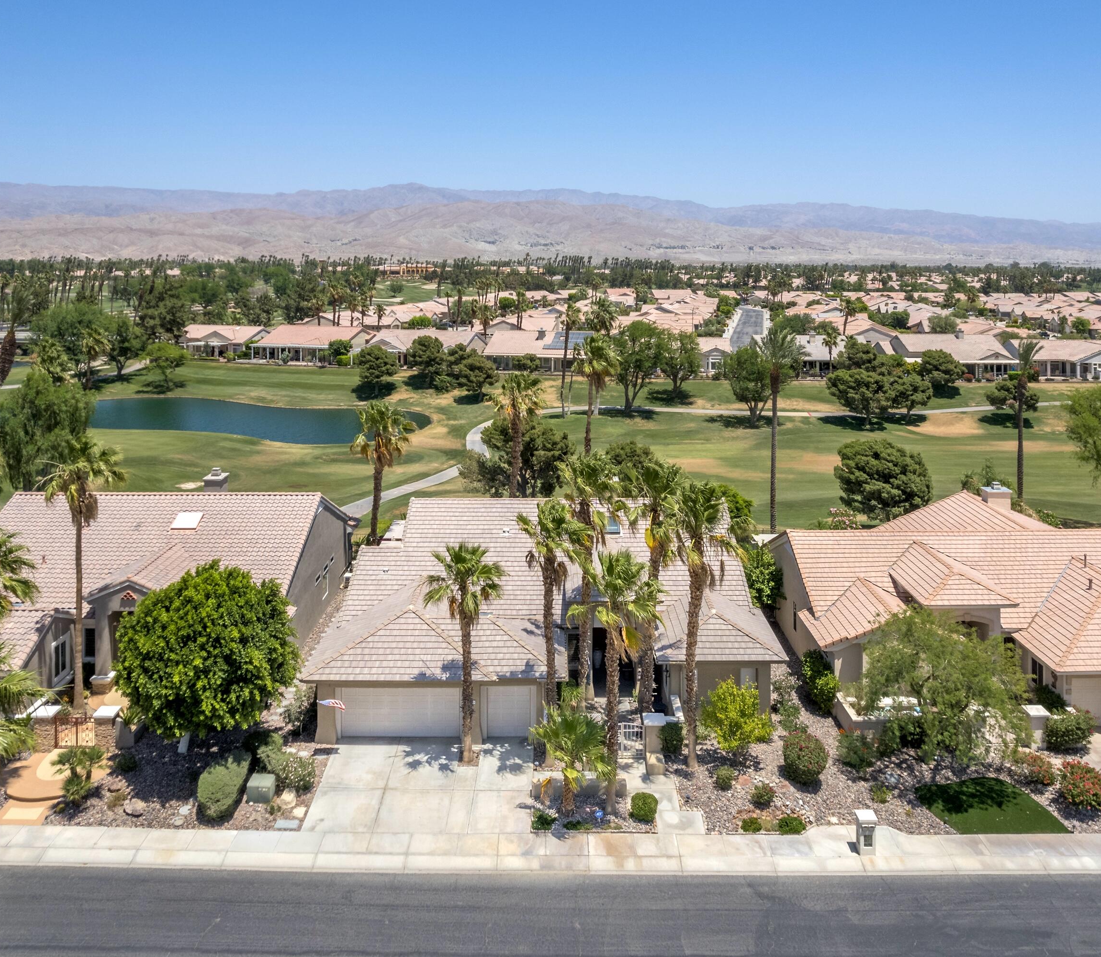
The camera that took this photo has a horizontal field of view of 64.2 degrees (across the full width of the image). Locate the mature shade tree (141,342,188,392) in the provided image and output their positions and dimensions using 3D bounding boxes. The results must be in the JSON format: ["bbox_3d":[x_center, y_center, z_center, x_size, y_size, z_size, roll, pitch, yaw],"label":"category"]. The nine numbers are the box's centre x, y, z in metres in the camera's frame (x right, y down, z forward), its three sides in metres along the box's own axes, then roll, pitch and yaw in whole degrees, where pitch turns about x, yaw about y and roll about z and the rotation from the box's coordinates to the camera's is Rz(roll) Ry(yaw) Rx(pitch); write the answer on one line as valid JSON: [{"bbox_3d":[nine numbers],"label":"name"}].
[{"bbox_3d":[-62.232,-18.055,141.816,7.000,7.900,7.000,0,13,0],"label":"mature shade tree"}]

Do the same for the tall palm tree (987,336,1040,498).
[{"bbox_3d":[37.534,-4.527,71.060,4.270,13.360,4.270,0,14,0],"label":"tall palm tree"}]

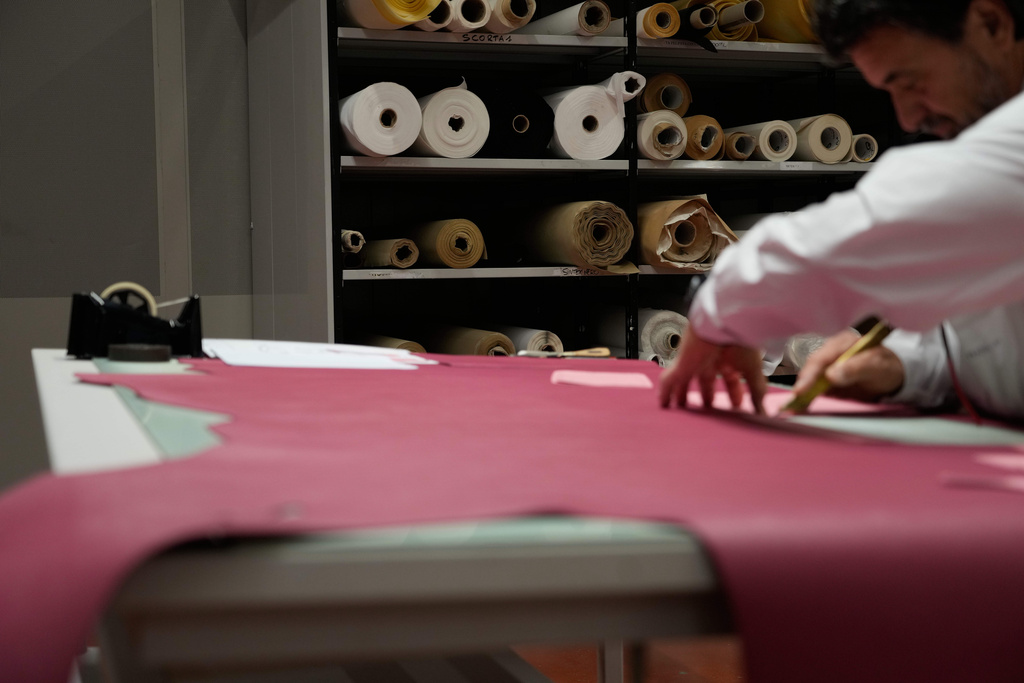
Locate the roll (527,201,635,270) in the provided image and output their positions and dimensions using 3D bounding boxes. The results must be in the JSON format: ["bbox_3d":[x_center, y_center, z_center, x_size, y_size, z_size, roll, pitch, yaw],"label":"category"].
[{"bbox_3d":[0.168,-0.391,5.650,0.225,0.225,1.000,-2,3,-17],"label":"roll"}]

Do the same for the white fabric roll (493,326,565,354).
[{"bbox_3d":[-0.028,0.007,5.776,0.137,0.137,1.000,-2,3,-17],"label":"white fabric roll"}]

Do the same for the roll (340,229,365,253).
[{"bbox_3d":[-0.658,-0.352,5.438,0.074,0.074,0.900,-2,3,-17],"label":"roll"}]

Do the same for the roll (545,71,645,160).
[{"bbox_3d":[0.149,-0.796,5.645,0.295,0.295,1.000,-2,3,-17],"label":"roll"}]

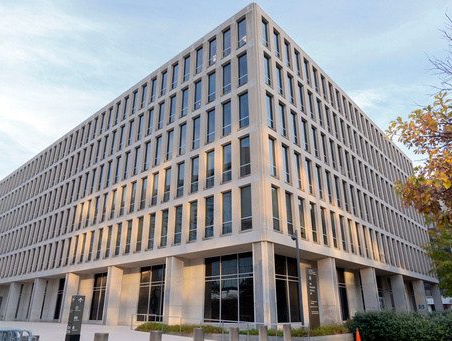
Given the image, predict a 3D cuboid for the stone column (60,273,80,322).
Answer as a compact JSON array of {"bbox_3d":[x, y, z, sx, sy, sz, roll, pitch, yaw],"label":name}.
[{"bbox_3d":[-15.673,12.688,34.160,0.713,4.585,1.102,-19,-29,38],"label":"stone column"}]

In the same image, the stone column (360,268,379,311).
[{"bbox_3d":[13.773,11.908,32.452,1.220,4.900,0.850,-19,-29,38],"label":"stone column"}]

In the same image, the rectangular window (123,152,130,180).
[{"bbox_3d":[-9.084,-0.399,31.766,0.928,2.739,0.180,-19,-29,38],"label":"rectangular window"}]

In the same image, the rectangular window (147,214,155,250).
[{"bbox_3d":[-6.532,5.407,30.011,1.056,3.025,0.197,-19,-30,38],"label":"rectangular window"}]

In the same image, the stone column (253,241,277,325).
[{"bbox_3d":[2.376,6.857,20.647,0.950,4.900,0.950,-19,-30,38],"label":"stone column"}]

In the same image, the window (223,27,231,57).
[{"bbox_3d":[0.168,-11.220,30.017,1.020,3.000,0.200,-19,-30,38],"label":"window"}]

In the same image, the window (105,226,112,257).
[{"bbox_3d":[-10.337,6.413,30.094,0.920,2.856,0.150,-19,-30,38],"label":"window"}]

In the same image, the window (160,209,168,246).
[{"bbox_3d":[-5.033,4.760,27.999,1.040,2.970,0.180,-19,-29,38],"label":"window"}]

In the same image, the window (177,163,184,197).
[{"bbox_3d":[-3.758,0.807,28.402,1.040,2.970,0.180,-19,-29,38],"label":"window"}]

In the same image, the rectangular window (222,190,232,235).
[{"bbox_3d":[0.170,2.741,22.306,0.972,2.705,0.178,-19,-29,38],"label":"rectangular window"}]

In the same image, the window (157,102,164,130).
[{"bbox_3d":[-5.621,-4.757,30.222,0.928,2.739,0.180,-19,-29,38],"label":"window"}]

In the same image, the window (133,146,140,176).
[{"bbox_3d":[-9.207,-0.923,35.294,1.056,3.025,0.197,-19,-30,38],"label":"window"}]

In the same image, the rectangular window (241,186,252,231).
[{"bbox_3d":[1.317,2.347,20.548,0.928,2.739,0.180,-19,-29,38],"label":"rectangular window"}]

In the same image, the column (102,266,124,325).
[{"bbox_3d":[-9.206,10.217,27.990,0.666,4.480,1.085,-19,-29,38],"label":"column"}]

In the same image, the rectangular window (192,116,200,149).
[{"bbox_3d":[-2.415,-3.203,29.199,1.020,3.000,0.200,-19,-30,38],"label":"rectangular window"}]

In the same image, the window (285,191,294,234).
[{"bbox_3d":[4.457,3.077,24.269,0.200,3.000,1.020,-19,-30,38],"label":"window"}]

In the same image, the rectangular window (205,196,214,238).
[{"bbox_3d":[-1.216,3.527,25.599,1.056,3.025,0.197,-19,-30,38],"label":"rectangular window"}]

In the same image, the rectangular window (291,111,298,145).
[{"bbox_3d":[5.214,-3.263,26.393,0.178,2.705,0.972,-19,-29,38],"label":"rectangular window"}]

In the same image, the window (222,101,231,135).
[{"bbox_3d":[0.162,-3.817,25.056,0.972,2.705,0.178,-19,-29,38],"label":"window"}]

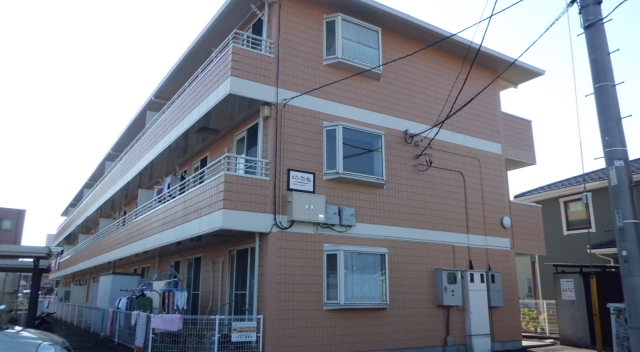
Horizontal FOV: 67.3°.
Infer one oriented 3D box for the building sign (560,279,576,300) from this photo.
[{"bbox_3d":[7.692,3.534,14.904,0.020,0.626,0.421,9,-16,-32],"label":"building sign"}]

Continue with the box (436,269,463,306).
[{"bbox_3d":[3.331,2.875,12.318,0.703,0.861,0.205,9,-16,-32],"label":"box"}]

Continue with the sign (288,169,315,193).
[{"bbox_3d":[-0.413,0.136,10.587,0.683,0.475,0.040,9,-16,-32],"label":"sign"}]

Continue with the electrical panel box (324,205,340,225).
[{"bbox_3d":[0.228,0.884,10.759,0.385,0.412,0.160,9,-16,-32],"label":"electrical panel box"}]

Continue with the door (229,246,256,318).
[{"bbox_3d":[-1.751,2.574,10.755,0.100,1.950,1.580,9,-16,-32],"label":"door"}]

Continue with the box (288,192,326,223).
[{"bbox_3d":[-0.273,0.712,10.436,0.824,0.606,0.210,9,-16,-32],"label":"box"}]

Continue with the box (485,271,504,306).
[{"bbox_3d":[4.768,3.118,13.215,0.540,0.894,0.210,9,-16,-32],"label":"box"}]

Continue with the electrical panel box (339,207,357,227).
[{"bbox_3d":[0.616,0.945,11.003,0.400,0.419,0.160,9,-16,-32],"label":"electrical panel box"}]

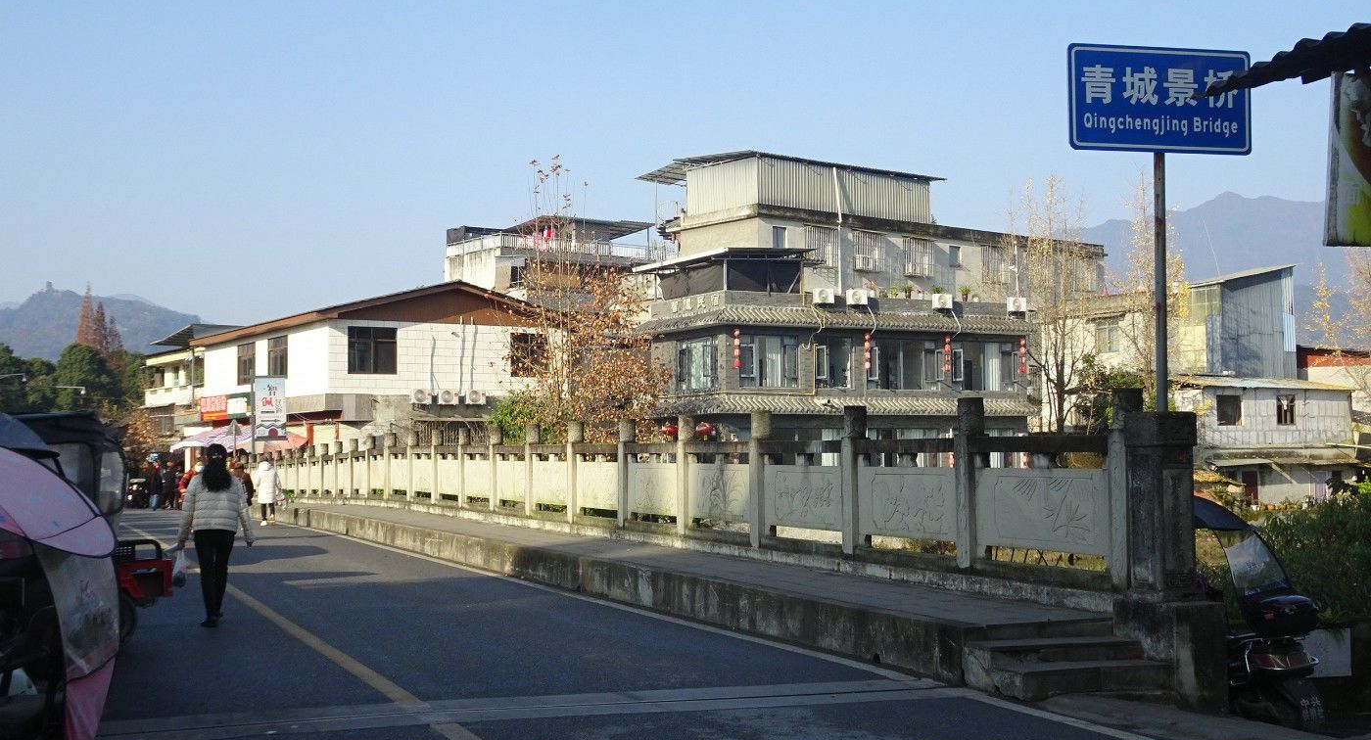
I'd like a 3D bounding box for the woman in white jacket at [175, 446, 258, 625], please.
[{"bbox_3d":[-4.206,1.486,14.449,0.660,1.640,0.400,1,-3,-19],"label":"woman in white jacket"}]

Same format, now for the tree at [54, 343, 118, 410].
[{"bbox_3d":[-49.805,3.210,135.002,6.000,10.500,6.000,0,-3,0],"label":"tree"}]

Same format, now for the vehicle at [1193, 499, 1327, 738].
[{"bbox_3d":[3.708,1.608,11.239,0.720,1.550,1.750,1,-3,-25],"label":"vehicle"}]

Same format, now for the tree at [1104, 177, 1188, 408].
[{"bbox_3d":[18.364,-1.395,65.123,3.500,13.000,3.500,0,-3,0],"label":"tree"}]

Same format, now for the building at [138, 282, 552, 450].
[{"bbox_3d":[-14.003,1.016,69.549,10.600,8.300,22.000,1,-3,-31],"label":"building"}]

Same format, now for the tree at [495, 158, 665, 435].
[{"bbox_3d":[-3.316,-1.216,52.106,5.600,11.300,5.400,0,-3,0],"label":"tree"}]

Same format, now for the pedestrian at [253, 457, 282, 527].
[{"bbox_3d":[-10.108,2.923,39.211,0.540,1.650,0.400,1,-3,-18],"label":"pedestrian"}]

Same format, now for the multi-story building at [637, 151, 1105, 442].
[{"bbox_3d":[7.545,-1.670,66.727,22.000,12.600,9.300,2,-3,-35],"label":"multi-story building"}]

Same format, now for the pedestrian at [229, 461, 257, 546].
[{"bbox_3d":[-9.533,2.679,34.917,0.520,1.550,0.380,1,-3,-20],"label":"pedestrian"}]

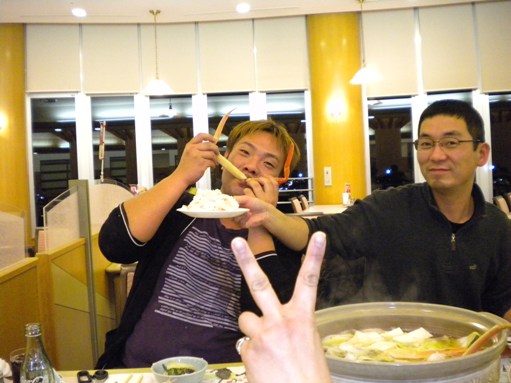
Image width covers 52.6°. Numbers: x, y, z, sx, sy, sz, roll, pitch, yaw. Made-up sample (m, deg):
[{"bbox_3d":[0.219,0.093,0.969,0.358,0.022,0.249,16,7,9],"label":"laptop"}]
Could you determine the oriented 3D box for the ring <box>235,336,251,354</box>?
[{"bbox_3d":[-0.006,0.144,0.475,0.021,0.021,0.005,-7,20,-19],"label":"ring"}]

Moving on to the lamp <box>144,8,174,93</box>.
[{"bbox_3d":[-1.069,-1.520,5.650,0.320,0.910,0.320,-3,2,0],"label":"lamp"}]

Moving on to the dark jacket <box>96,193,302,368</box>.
[{"bbox_3d":[-0.160,0.302,1.420,0.540,0.570,0.370,6,-1,-6],"label":"dark jacket"}]

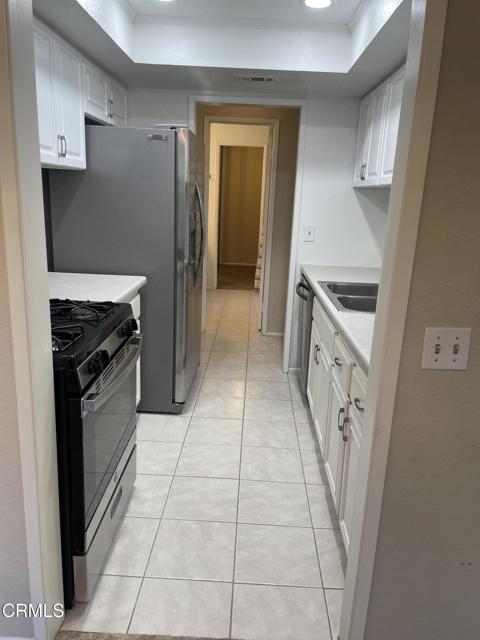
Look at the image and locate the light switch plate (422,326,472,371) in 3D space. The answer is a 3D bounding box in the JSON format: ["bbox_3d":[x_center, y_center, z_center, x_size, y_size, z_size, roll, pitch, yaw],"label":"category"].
[{"bbox_3d":[0.531,0.076,1.232,0.116,0.114,0.009,3,15,1],"label":"light switch plate"}]

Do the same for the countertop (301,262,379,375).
[{"bbox_3d":[0.770,-0.088,2.642,0.652,0.041,2.521,3,15,1],"label":"countertop"}]

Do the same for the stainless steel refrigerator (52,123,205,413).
[{"bbox_3d":[-0.704,-0.361,3.398,0.851,1.777,0.892,3,15,1],"label":"stainless steel refrigerator"}]

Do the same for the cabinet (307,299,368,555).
[{"bbox_3d":[0.753,0.438,2.417,0.621,0.868,1.801,3,15,1],"label":"cabinet"}]

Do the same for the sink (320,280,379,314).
[{"bbox_3d":[0.764,-0.042,2.734,0.559,0.192,0.823,3,15,1],"label":"sink"}]

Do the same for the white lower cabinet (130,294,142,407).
[{"bbox_3d":[-0.950,0.281,2.708,0.614,0.871,0.748,3,15,1],"label":"white lower cabinet"}]

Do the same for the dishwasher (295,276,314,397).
[{"bbox_3d":[0.776,0.121,3.626,0.628,0.858,0.611,3,15,1],"label":"dishwasher"}]

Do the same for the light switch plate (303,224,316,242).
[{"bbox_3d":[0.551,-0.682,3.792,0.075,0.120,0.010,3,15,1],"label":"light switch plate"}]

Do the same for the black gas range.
[{"bbox_3d":[-0.816,0.455,1.948,0.707,0.940,0.765,3,15,1],"label":"black gas range"}]

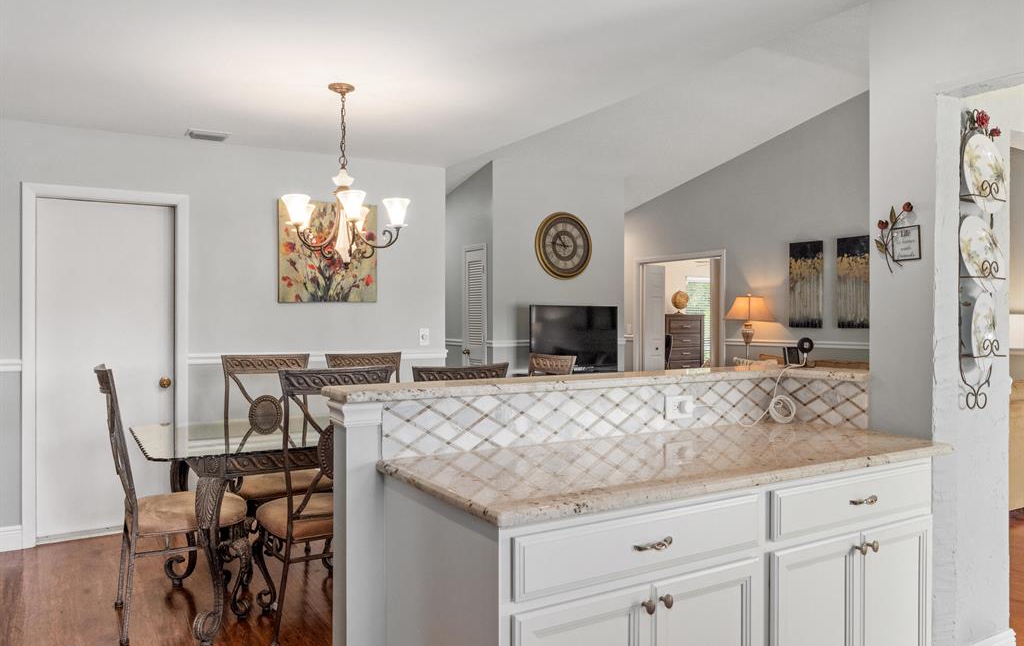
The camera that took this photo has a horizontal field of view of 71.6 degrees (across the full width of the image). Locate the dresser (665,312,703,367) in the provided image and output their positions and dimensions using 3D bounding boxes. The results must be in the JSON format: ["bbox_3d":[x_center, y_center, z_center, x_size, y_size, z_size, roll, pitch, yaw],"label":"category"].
[{"bbox_3d":[2.621,0.582,11.366,0.840,1.400,0.450,0,0,-31],"label":"dresser"}]

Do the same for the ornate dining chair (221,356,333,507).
[{"bbox_3d":[-1.204,0.735,3.655,0.485,1.120,0.610,0,0,-31],"label":"ornate dining chair"}]

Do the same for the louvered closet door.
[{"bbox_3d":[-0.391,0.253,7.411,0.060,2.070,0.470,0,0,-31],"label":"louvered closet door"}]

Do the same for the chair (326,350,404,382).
[{"bbox_3d":[-0.730,0.735,3.936,0.485,1.120,0.610,0,0,-31],"label":"chair"}]

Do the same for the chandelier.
[{"bbox_3d":[-0.837,-0.721,3.494,0.630,0.885,0.630,0,0,-31],"label":"chandelier"}]

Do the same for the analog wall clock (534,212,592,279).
[{"bbox_3d":[0.548,-0.807,7.466,0.710,0.710,0.060,0,0,-31],"label":"analog wall clock"}]

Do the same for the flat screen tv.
[{"bbox_3d":[0.677,0.151,7.418,1.130,0.665,0.070,0,0,-31],"label":"flat screen tv"}]

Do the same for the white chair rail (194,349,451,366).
[{"bbox_3d":[-1.293,0.228,4.985,1.830,0.070,0.030,0,0,-31],"label":"white chair rail"}]

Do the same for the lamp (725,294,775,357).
[{"bbox_3d":[2.478,0.087,7.438,0.390,0.780,0.390,0,0,-31],"label":"lamp"}]

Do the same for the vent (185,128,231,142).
[{"bbox_3d":[-1.886,-1.157,4.419,0.260,0.030,0.220,0,0,-31],"label":"vent"}]

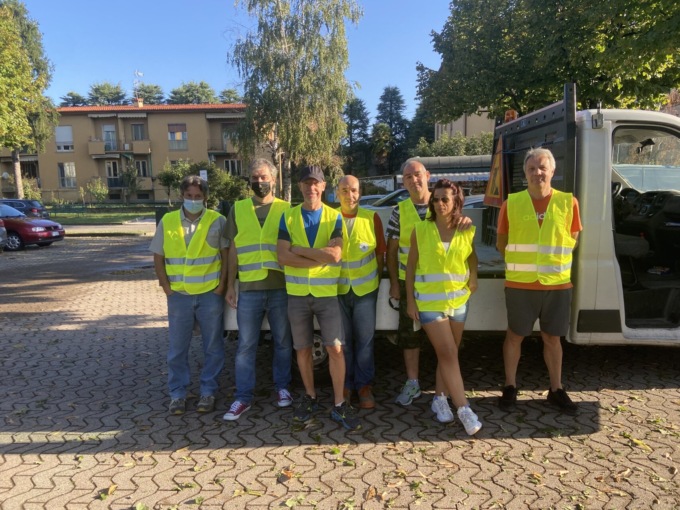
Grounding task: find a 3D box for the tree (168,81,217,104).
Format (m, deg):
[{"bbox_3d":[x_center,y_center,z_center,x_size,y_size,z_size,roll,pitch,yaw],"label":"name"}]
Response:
[{"bbox_3d":[-18.901,-14.573,65.000,7.000,14.000,7.000,-1,7,0],"label":"tree"}]

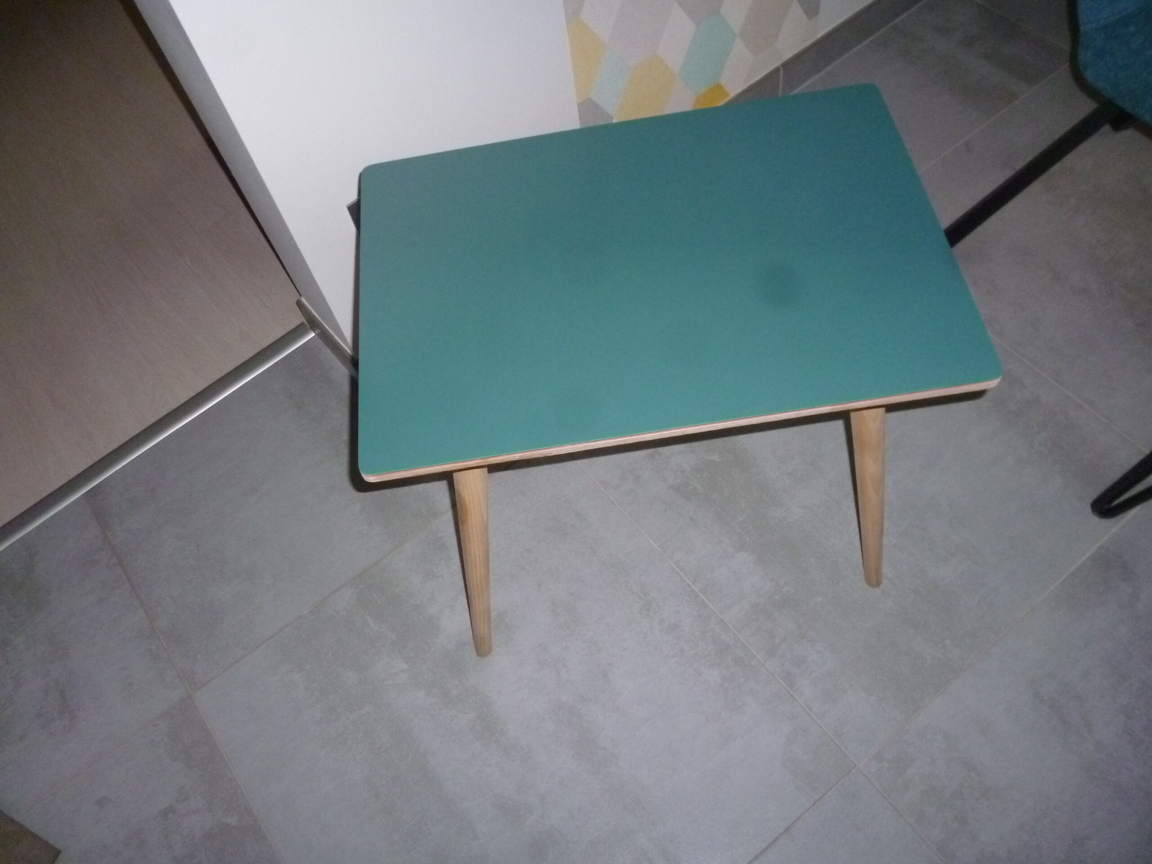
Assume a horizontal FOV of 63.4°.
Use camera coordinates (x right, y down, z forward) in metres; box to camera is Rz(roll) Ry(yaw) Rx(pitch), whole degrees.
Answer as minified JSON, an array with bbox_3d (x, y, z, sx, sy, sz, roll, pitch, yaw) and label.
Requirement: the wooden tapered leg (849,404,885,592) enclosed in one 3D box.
[{"bbox_3d":[0.314,0.056,0.993,0.035,0.537,0.035,-14,54,9],"label":"wooden tapered leg"}]

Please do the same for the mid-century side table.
[{"bbox_3d":[0.089,-0.016,1.056,0.533,0.537,0.359,-9,58,2],"label":"mid-century side table"}]

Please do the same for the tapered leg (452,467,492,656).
[{"bbox_3d":[-0.108,0.120,1.005,0.035,0.537,0.035,-4,54,-6],"label":"tapered leg"}]

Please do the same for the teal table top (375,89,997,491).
[{"bbox_3d":[0.062,-0.151,0.833,0.516,0.012,0.359,-9,58,2],"label":"teal table top"}]

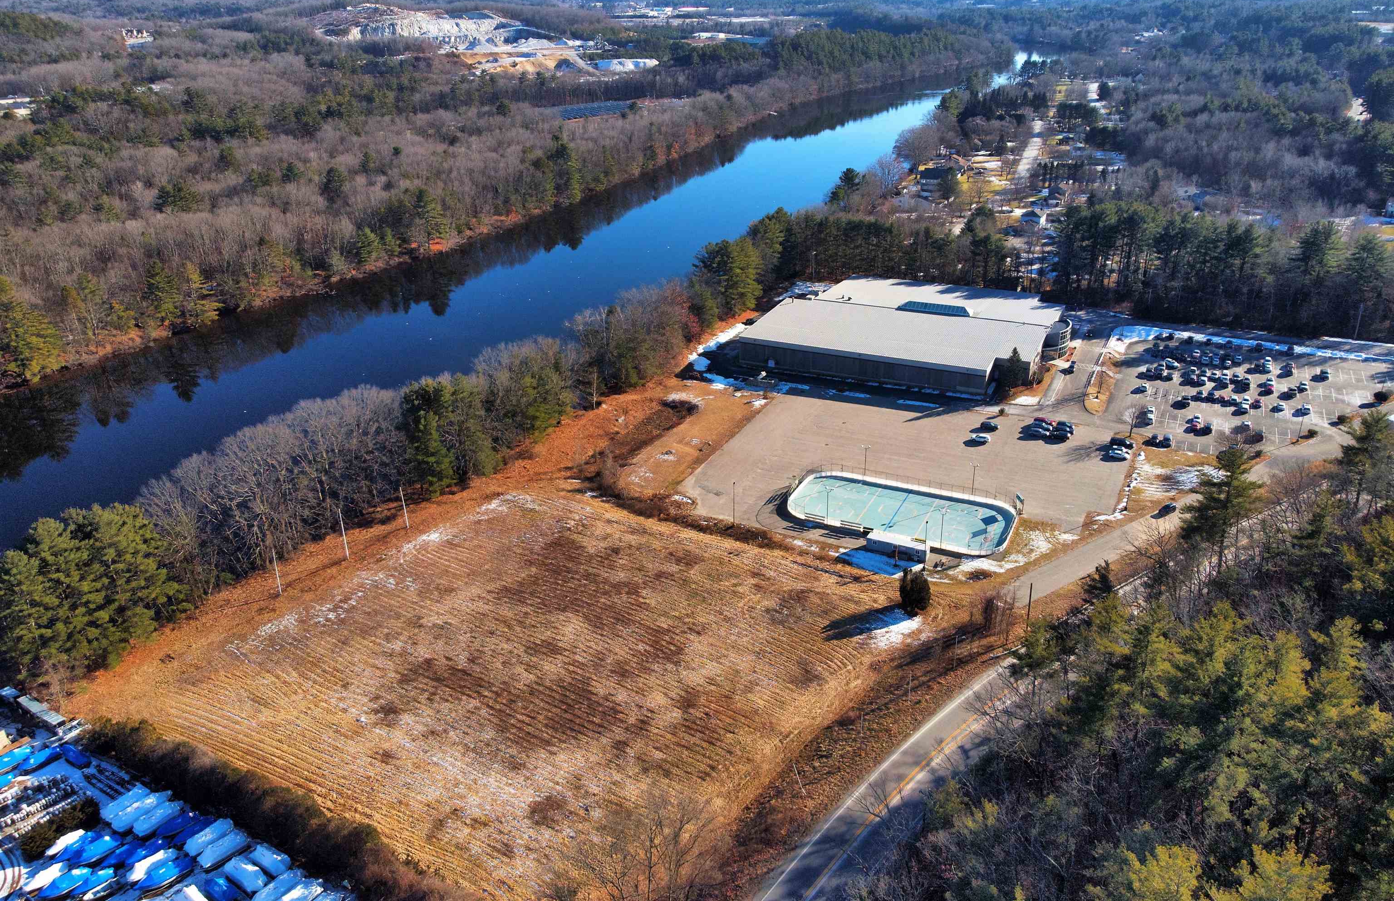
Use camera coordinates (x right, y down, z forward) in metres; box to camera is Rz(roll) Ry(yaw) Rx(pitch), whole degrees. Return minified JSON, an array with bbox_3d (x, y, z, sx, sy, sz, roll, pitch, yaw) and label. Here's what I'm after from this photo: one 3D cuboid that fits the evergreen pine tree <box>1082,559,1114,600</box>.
[{"bbox_3d":[71.225,23.086,171.295,5.100,7.400,5.100,0,26,0],"label":"evergreen pine tree"}]

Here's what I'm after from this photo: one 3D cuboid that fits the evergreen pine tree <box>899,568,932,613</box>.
[{"bbox_3d":[38.763,24.320,172.030,5.300,8.000,5.300,0,26,0],"label":"evergreen pine tree"}]

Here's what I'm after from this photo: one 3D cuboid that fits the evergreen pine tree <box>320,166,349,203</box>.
[{"bbox_3d":[-171.524,-125.194,461.112,11.500,19.000,11.500,0,26,0],"label":"evergreen pine tree"}]

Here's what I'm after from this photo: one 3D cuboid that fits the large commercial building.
[{"bbox_3d":[68.019,-38.648,300.743,86.000,10.000,79.000,11,28,22],"label":"large commercial building"}]

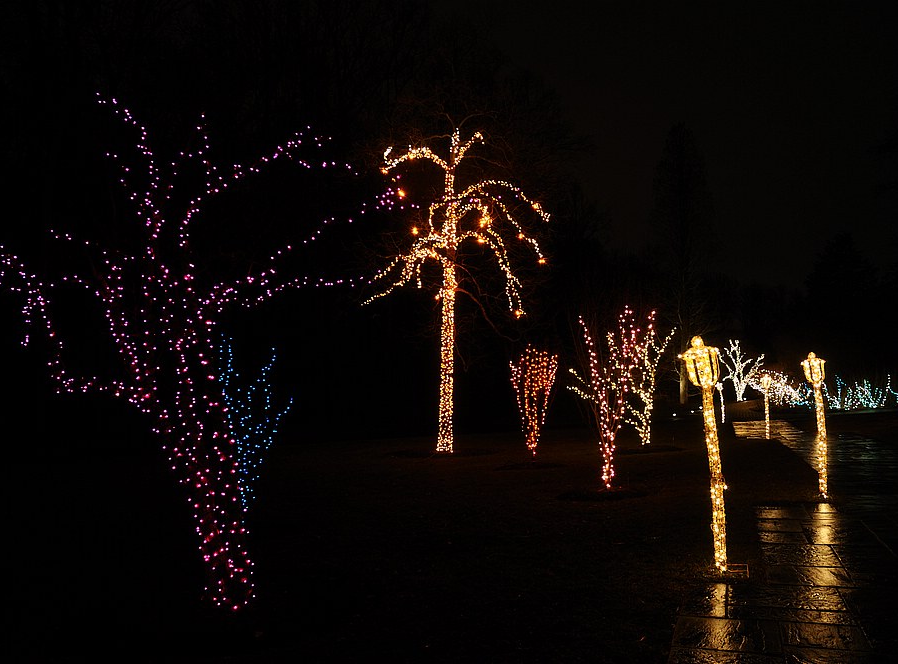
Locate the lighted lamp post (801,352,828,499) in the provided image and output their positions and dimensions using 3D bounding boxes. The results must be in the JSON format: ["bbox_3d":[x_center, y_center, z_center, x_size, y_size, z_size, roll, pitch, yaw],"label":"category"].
[{"bbox_3d":[5.528,1.405,11.322,0.370,2.192,0.363,-1,-5,0],"label":"lighted lamp post"}]

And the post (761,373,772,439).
[{"bbox_3d":[10.218,2.370,24.188,0.355,2.122,0.355,0,-5,0],"label":"post"}]

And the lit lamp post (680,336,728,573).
[{"bbox_3d":[2.314,1.088,6.762,0.361,2.101,0.343,-3,-5,0],"label":"lit lamp post"}]

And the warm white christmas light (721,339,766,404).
[{"bbox_3d":[17.556,2.334,44.956,2.881,3.898,2.593,0,-5,0],"label":"warm white christmas light"}]

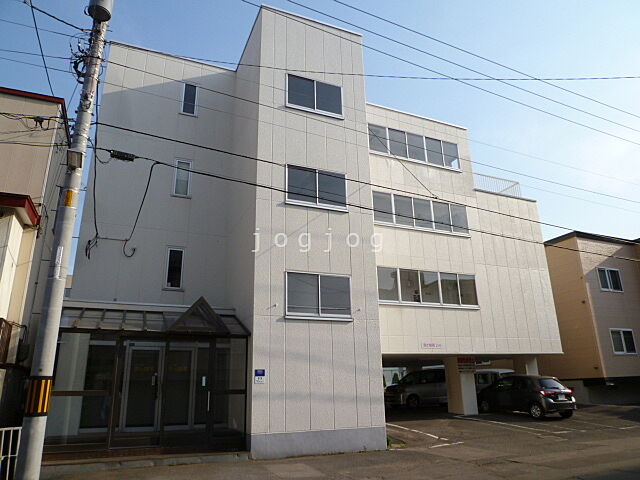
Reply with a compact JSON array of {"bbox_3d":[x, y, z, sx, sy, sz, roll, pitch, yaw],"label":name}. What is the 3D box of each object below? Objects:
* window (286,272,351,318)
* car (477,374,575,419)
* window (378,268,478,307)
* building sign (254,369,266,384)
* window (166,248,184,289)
[{"bbox_3d":[-0.001,1.408,11.026,1.785,1.148,0.130,6,-19,-22],"label":"window"},{"bbox_3d":[8.215,6.412,18.220,1.695,1.500,3.945,7,-19,-23],"label":"car"},{"bbox_3d":[4.054,1.803,16.332,4.442,1.293,0.150,6,-19,-22],"label":"window"},{"bbox_3d":[-1.326,3.049,9.877,0.228,0.294,0.030,6,-19,-22],"label":"building sign"},{"bbox_3d":[-4.228,0.866,12.927,0.462,1.208,0.130,6,-19,-22],"label":"window"}]

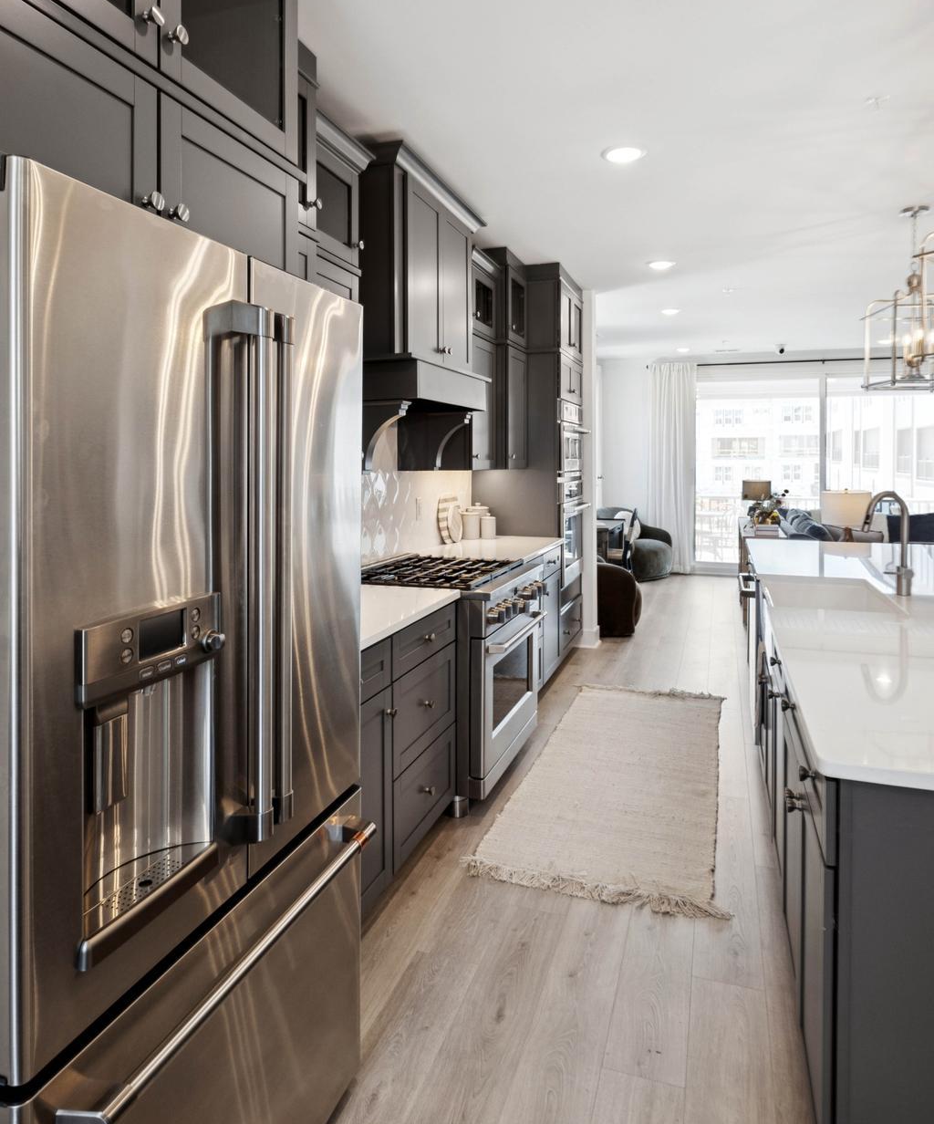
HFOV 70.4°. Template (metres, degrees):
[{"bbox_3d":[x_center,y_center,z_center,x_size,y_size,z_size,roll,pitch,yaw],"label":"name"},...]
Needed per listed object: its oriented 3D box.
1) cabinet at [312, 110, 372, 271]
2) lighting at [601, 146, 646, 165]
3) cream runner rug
[{"bbox_3d":[-0.612,-1.277,2.334,0.335,0.430,0.409,2,7,19],"label":"cabinet"},{"bbox_3d":[0.666,-1.728,2.813,0.185,0.030,0.180,0,9,0],"label":"lighting"},{"bbox_3d":[0.772,0.946,3.164,0.845,0.015,2.020,3,10,21],"label":"cream runner rug"}]

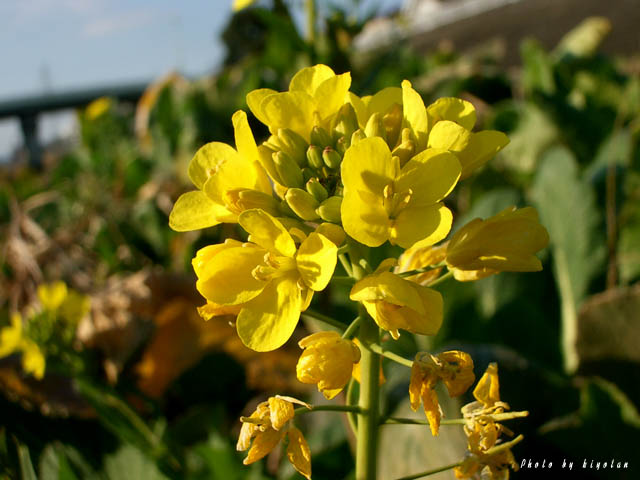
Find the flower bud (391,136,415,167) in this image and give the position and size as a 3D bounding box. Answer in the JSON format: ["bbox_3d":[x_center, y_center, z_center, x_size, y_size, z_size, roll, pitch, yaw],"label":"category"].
[{"bbox_3d":[0.015,-0.015,0.203,0.003,0.006,0.003,31,15,0],"label":"flower bud"}]

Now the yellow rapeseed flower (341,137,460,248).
[{"bbox_3d":[0.013,-0.008,0.186,0.019,0.018,0.011,0,-20,-2],"label":"yellow rapeseed flower"}]

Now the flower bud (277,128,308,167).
[{"bbox_3d":[-0.005,-0.015,0.189,0.004,0.007,0.004,-37,27,0],"label":"flower bud"}]

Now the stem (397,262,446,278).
[{"bbox_3d":[0.017,0.005,0.191,0.009,0.001,0.001,-16,0,6],"label":"stem"}]

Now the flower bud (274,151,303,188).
[{"bbox_3d":[-0.005,-0.012,0.197,0.004,0.008,0.004,-37,30,0],"label":"flower bud"}]

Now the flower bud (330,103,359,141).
[{"bbox_3d":[0.004,-0.020,0.192,0.005,0.007,0.005,6,17,0],"label":"flower bud"}]

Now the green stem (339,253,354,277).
[{"bbox_3d":[0.005,0.004,0.205,0.001,0.005,0.001,-27,15,0],"label":"green stem"}]

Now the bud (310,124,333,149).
[{"bbox_3d":[0.000,-0.018,0.201,0.004,0.006,0.004,-27,25,0],"label":"bud"}]

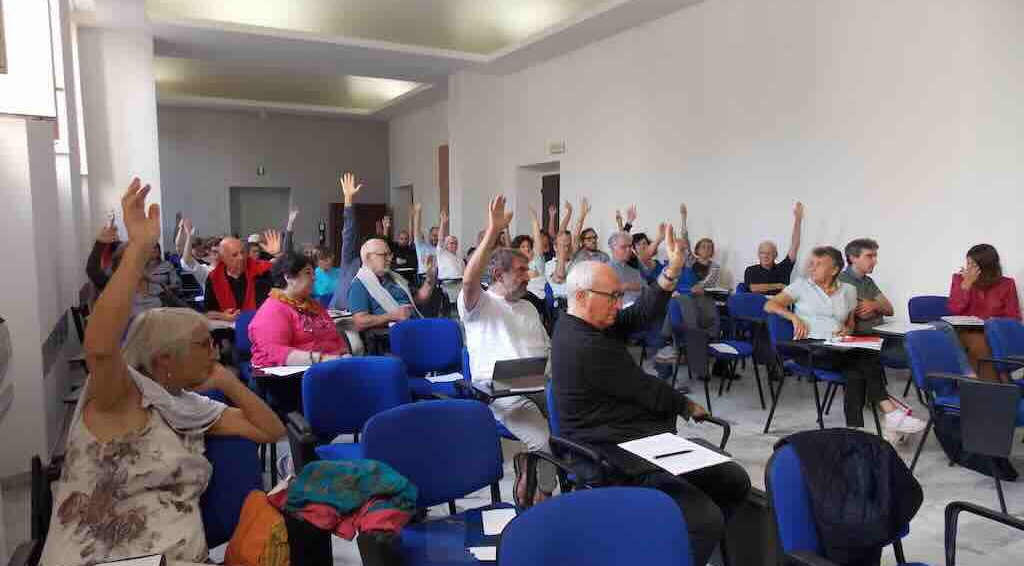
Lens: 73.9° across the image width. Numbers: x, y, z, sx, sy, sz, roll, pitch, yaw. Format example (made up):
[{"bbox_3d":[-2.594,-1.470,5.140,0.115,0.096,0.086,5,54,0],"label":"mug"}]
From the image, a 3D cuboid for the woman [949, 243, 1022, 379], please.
[{"bbox_3d":[3.648,0.314,5.220,0.560,1.220,0.700,1,6,17],"label":"woman"}]

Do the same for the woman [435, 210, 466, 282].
[{"bbox_3d":[-0.731,-0.130,8.376,0.520,1.500,0.680,-3,6,-22],"label":"woman"}]

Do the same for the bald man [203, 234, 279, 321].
[{"bbox_3d":[-2.004,0.325,5.165,0.620,1.330,0.760,-4,6,-27],"label":"bald man"}]

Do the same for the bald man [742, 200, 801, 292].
[{"bbox_3d":[2.394,0.049,6.300,0.580,1.560,0.740,0,6,5],"label":"bald man"}]

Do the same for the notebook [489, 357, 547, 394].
[{"bbox_3d":[0.033,0.397,2.950,0.255,0.150,0.180,-3,6,-24],"label":"notebook"}]

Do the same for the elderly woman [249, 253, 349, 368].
[{"bbox_3d":[-0.986,0.485,3.442,0.560,1.230,0.780,-5,7,-42],"label":"elderly woman"}]

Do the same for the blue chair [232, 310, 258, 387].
[{"bbox_3d":[-1.549,0.637,4.616,0.570,0.810,0.580,-4,6,-28],"label":"blue chair"}]

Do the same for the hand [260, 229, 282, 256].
[{"bbox_3d":[-1.485,-0.250,4.200,0.125,0.170,0.070,-3,6,-25],"label":"hand"}]

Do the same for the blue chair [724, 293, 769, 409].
[{"bbox_3d":[2.143,0.499,5.595,0.570,0.810,0.580,-3,6,-26],"label":"blue chair"}]

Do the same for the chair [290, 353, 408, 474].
[{"bbox_3d":[-0.622,0.775,3.129,0.590,0.810,0.580,-4,6,-27],"label":"chair"}]

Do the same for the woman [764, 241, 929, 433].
[{"bbox_3d":[2.146,0.396,4.460,0.740,1.240,0.720,-2,6,-17],"label":"woman"}]

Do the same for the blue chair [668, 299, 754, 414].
[{"bbox_3d":[1.564,0.538,5.273,0.570,0.810,0.580,-3,6,-24],"label":"blue chair"}]

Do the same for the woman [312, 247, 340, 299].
[{"bbox_3d":[-1.718,0.245,6.402,0.480,1.150,0.700,-4,7,-32],"label":"woman"}]

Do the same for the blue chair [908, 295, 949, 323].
[{"bbox_3d":[3.506,0.507,5.374,0.570,0.810,0.580,-4,6,-27],"label":"blue chair"}]

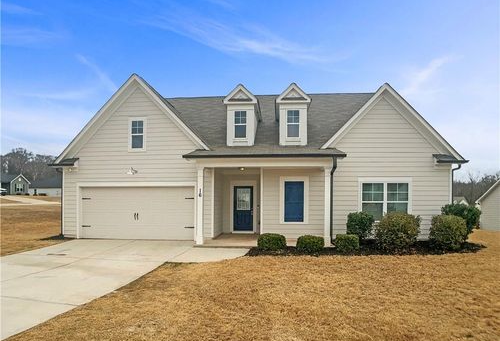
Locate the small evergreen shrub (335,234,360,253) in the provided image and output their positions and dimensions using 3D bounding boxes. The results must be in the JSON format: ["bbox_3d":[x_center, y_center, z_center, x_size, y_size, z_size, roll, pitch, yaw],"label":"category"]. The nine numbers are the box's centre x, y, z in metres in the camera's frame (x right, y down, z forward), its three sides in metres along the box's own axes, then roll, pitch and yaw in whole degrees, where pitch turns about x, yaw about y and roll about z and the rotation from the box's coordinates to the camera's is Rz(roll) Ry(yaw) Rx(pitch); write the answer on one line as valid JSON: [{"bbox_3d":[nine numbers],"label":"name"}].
[{"bbox_3d":[3.259,2.433,13.450,0.798,0.622,0.820,0,-2,5],"label":"small evergreen shrub"}]

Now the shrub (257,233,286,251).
[{"bbox_3d":[0.750,2.448,13.700,0.972,0.593,0.900,0,-2,5],"label":"shrub"}]

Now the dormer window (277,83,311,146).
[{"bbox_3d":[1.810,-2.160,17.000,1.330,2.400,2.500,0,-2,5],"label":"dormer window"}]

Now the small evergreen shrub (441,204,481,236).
[{"bbox_3d":[7.688,1.881,14.700,1.454,1.327,1.350,0,-2,5],"label":"small evergreen shrub"}]

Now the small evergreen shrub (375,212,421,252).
[{"bbox_3d":[5.069,2.098,13.850,1.541,1.353,1.400,0,-2,5],"label":"small evergreen shrub"}]

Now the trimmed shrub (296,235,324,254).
[{"bbox_3d":[2.045,2.477,13.600,0.942,0.582,0.880,0,-2,5],"label":"trimmed shrub"}]

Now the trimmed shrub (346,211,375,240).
[{"bbox_3d":[3.995,2.031,14.600,1.000,1.065,1.000,0,-2,5],"label":"trimmed shrub"}]

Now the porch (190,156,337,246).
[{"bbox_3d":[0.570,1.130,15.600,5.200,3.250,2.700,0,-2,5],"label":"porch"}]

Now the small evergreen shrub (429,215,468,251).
[{"bbox_3d":[6.840,2.131,13.900,1.306,1.169,1.250,0,-2,5],"label":"small evergreen shrub"}]

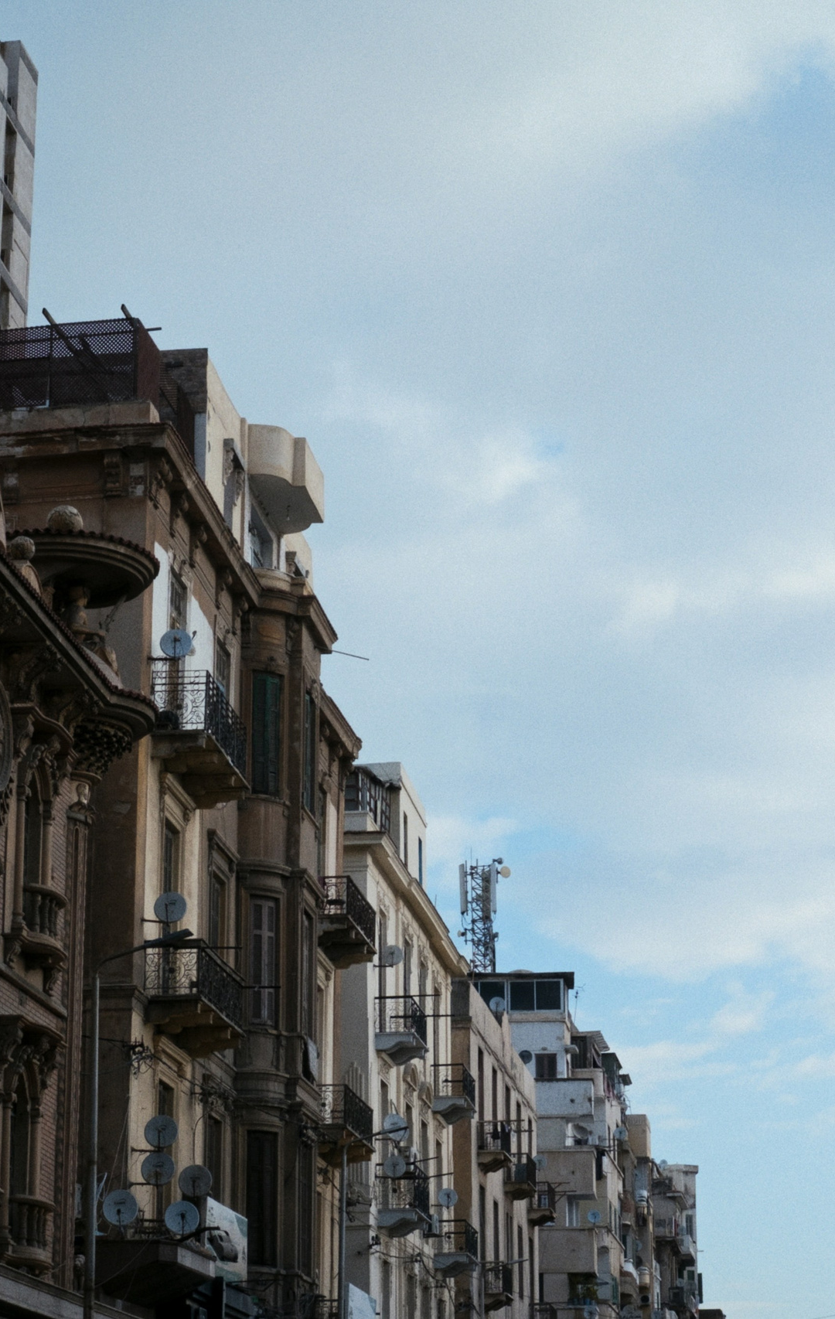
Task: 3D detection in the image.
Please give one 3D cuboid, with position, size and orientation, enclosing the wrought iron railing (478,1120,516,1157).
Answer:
[{"bbox_3d":[2.385,15.162,90.910,0.807,0.950,2.755,-3,-18,8],"label":"wrought iron railing"}]

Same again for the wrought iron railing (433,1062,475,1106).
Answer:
[{"bbox_3d":[1.092,12.758,86.289,0.902,0.950,2.850,-3,-18,8],"label":"wrought iron railing"}]

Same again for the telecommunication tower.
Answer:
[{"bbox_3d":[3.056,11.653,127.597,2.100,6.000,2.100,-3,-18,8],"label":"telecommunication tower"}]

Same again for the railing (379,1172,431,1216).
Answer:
[{"bbox_3d":[-0.330,14.025,75.689,0.950,0.950,2.850,-3,-18,8],"label":"railing"}]

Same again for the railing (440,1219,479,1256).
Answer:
[{"bbox_3d":[1.163,17.081,85.167,0.902,0.950,2.850,-3,-18,8],"label":"railing"}]

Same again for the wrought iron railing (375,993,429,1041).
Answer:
[{"bbox_3d":[-0.382,9.710,77.159,0.950,0.950,2.755,-3,-18,8],"label":"wrought iron railing"}]

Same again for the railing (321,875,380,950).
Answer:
[{"bbox_3d":[-1.819,6.281,71.330,0.950,0.950,4.085,-3,-18,8],"label":"railing"}]

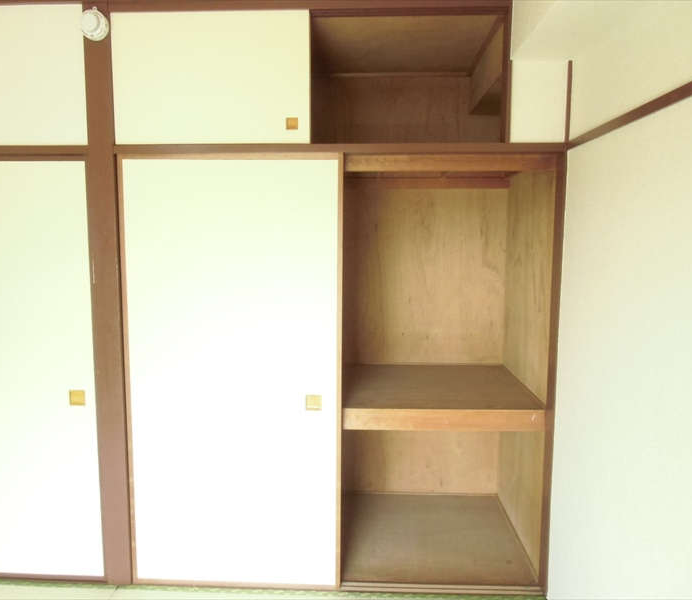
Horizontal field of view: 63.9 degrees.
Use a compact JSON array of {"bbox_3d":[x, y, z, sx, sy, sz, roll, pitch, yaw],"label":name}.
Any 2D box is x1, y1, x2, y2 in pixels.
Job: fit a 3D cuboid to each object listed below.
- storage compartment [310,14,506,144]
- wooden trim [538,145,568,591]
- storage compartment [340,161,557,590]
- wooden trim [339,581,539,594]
[{"bbox_3d":[0.247,-0.876,2.503,0.729,0.486,0.849,1,6,3],"label":"storage compartment"},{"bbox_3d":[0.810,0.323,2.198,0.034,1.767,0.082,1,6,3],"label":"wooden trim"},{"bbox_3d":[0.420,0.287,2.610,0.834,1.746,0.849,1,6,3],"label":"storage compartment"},{"bbox_3d":[0.395,1.204,2.308,0.836,0.032,0.090,1,6,3],"label":"wooden trim"}]

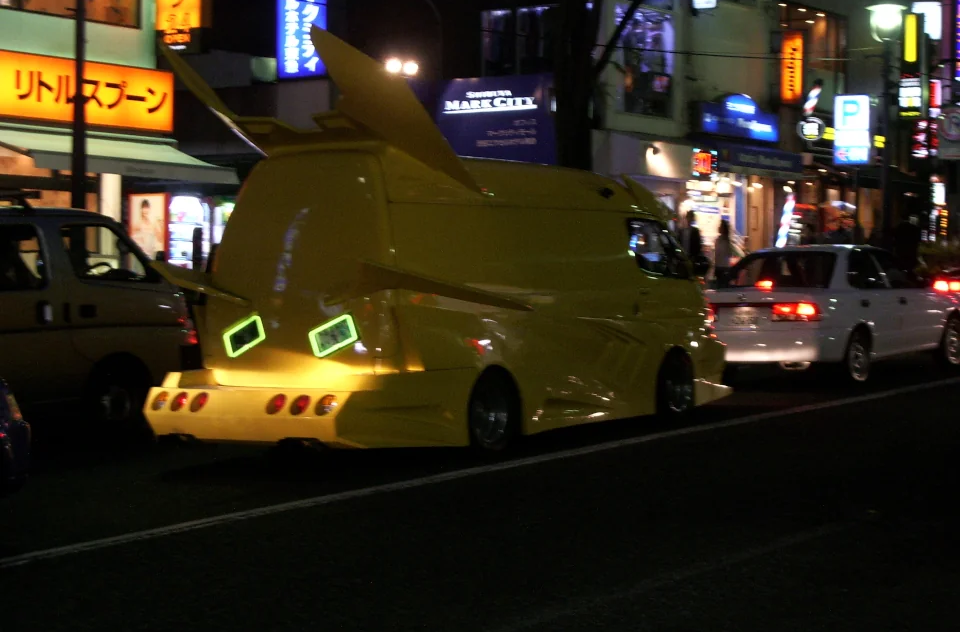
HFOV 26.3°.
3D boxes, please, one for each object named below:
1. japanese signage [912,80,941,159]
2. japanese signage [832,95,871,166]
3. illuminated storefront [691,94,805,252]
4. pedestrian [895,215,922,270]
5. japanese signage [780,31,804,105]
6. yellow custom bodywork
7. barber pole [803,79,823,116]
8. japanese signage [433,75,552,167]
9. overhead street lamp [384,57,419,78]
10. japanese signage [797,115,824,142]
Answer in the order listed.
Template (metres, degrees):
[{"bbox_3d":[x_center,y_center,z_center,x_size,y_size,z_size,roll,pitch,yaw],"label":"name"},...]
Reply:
[{"bbox_3d":[10.443,-4.596,48.000,0.660,1.900,0.250,0,1,32],"label":"japanese signage"},{"bbox_3d":[6.933,-3.481,38.300,0.710,1.300,0.220,0,1,32],"label":"japanese signage"},{"bbox_3d":[5.344,-2.268,41.000,0.900,4.100,4.700,0,1,32],"label":"illuminated storefront"},{"bbox_3d":[8.248,-1.126,39.500,0.500,1.720,0.350,1,1,41],"label":"pedestrian"},{"bbox_3d":[6.274,-4.989,41.200,0.480,1.480,0.200,0,1,32],"label":"japanese signage"},{"bbox_3d":[-0.091,-0.545,16.484,1.920,2.980,6.006,0,2,32],"label":"yellow custom bodywork"},{"bbox_3d":[6.724,-4.398,41.500,0.260,0.720,0.260,16,0,31],"label":"barber pole"},{"bbox_3d":[0.246,-3.298,34.800,2.450,1.650,0.300,0,1,32],"label":"japanese signage"},{"bbox_3d":[-1.434,-4.541,37.500,0.600,0.400,0.350,0,1,32],"label":"overhead street lamp"},{"bbox_3d":[6.635,-3.744,41.200,0.560,0.520,0.150,0,1,32],"label":"japanese signage"}]

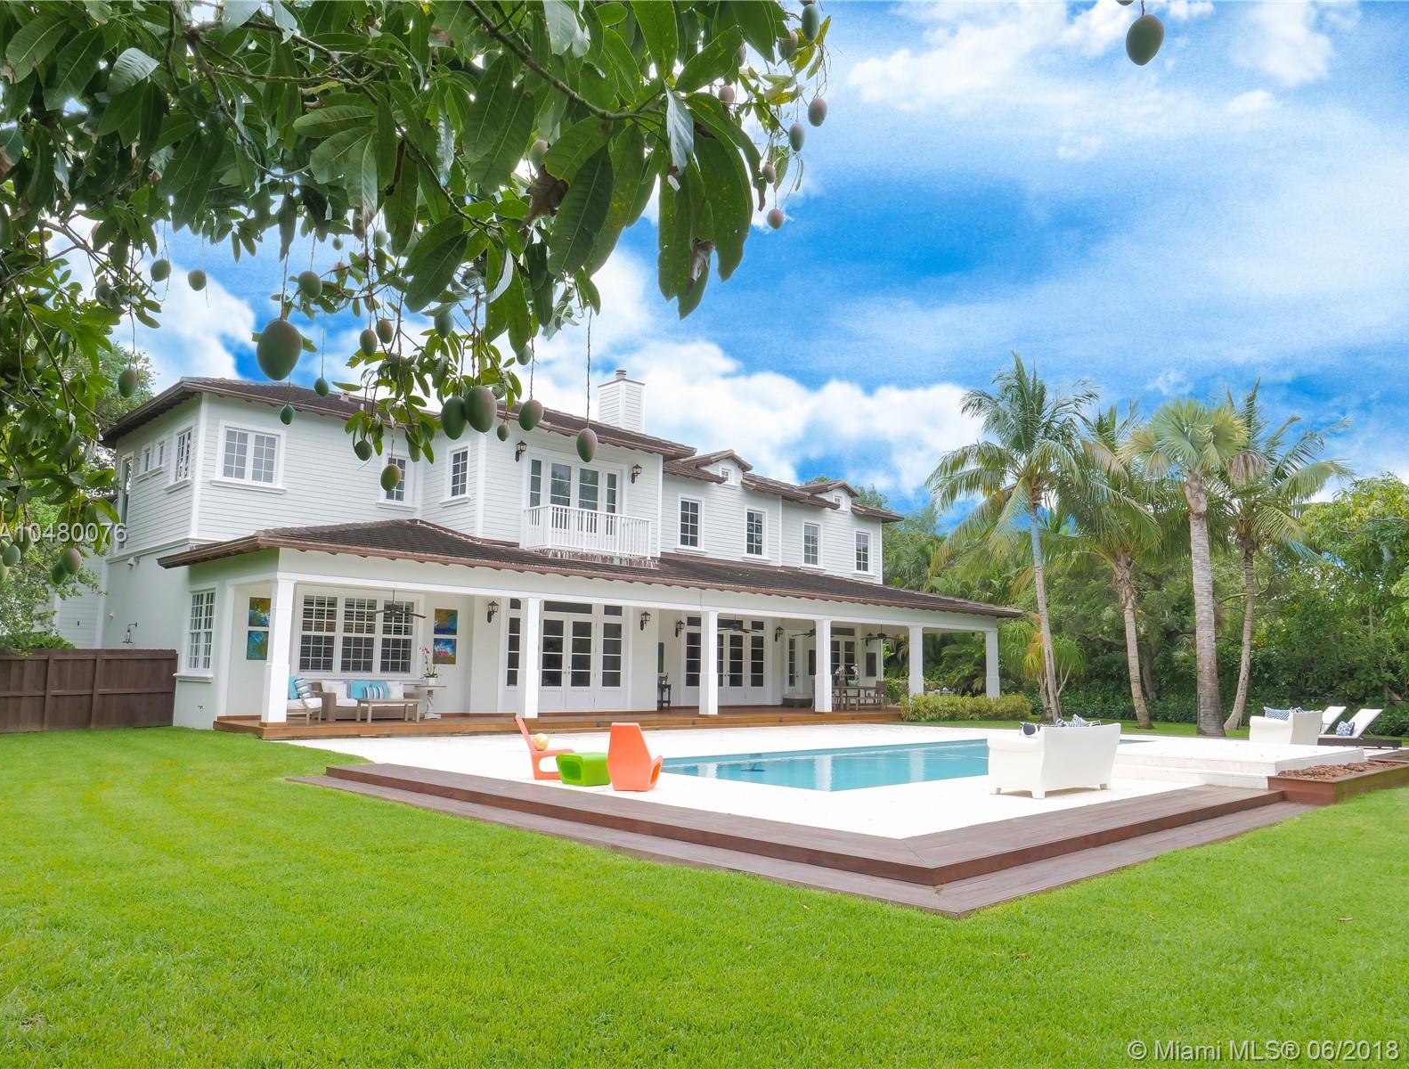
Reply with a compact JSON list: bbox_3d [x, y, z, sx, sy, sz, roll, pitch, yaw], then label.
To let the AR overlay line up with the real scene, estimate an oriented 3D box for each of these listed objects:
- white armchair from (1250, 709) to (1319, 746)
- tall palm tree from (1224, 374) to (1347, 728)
[{"bbox_3d":[10.726,3.663,18.211,1.840,0.780,0.770,9,-11,-44],"label":"white armchair"},{"bbox_3d":[16.323,0.545,28.490,4.600,10.068,4.600,1,-8,0],"label":"tall palm tree"}]

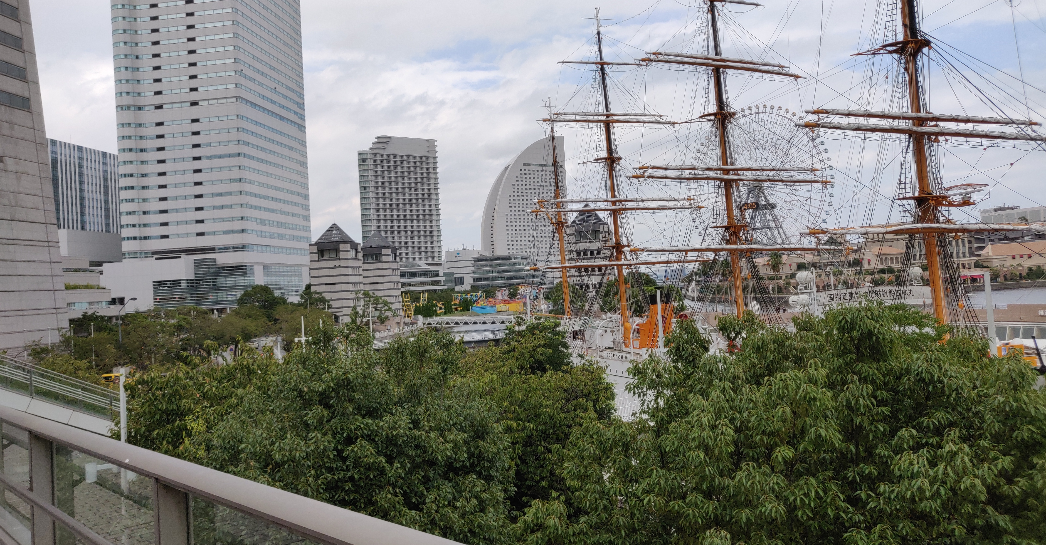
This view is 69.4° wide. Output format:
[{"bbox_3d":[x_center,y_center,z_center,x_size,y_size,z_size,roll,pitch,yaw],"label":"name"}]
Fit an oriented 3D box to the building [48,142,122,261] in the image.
[{"bbox_3d":[-267.630,-23.940,430.780,44.000,91.000,68.000,-3,-1,8],"label":"building"}]

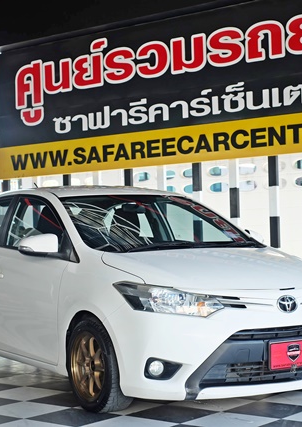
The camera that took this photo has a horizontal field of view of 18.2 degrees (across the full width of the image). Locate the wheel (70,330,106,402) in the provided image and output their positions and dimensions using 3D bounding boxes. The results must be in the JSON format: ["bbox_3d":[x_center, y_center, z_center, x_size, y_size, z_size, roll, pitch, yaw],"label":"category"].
[{"bbox_3d":[-0.288,0.878,5.460,0.180,0.410,0.410,0,-1,-33],"label":"wheel"}]

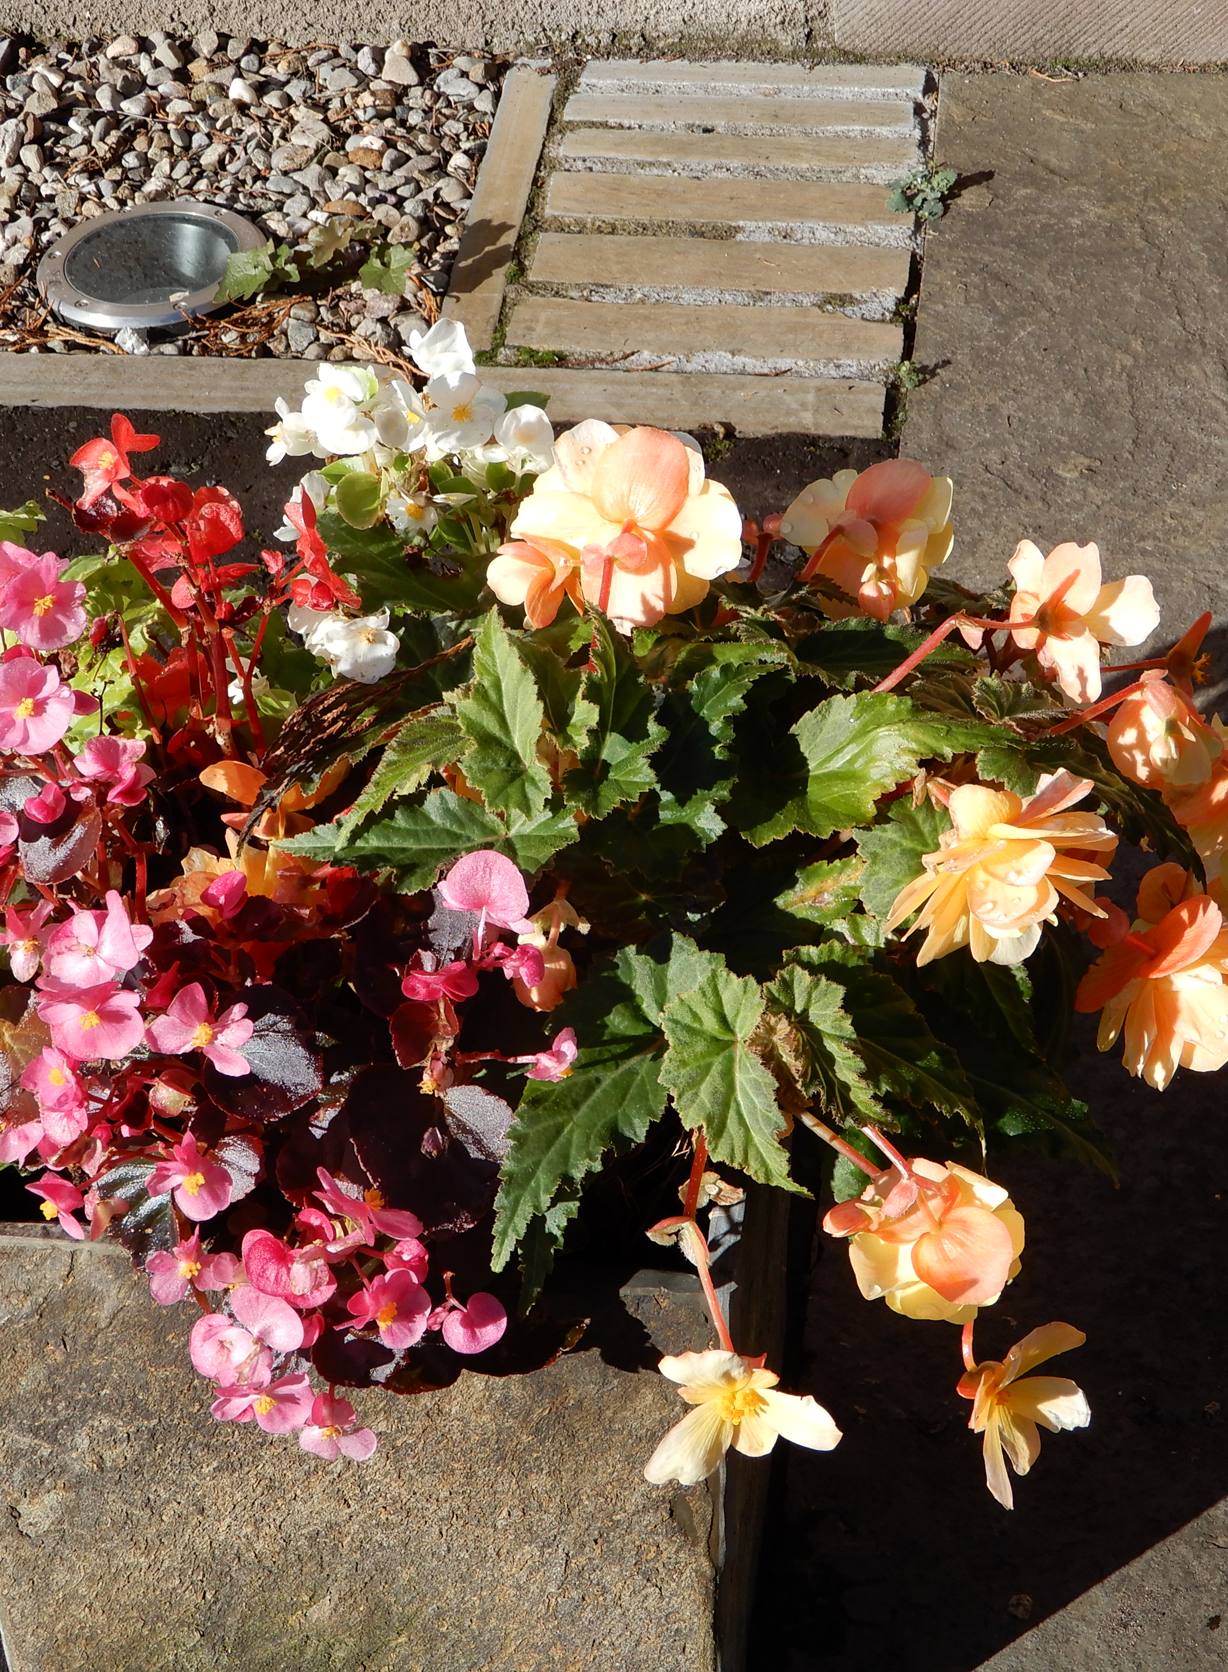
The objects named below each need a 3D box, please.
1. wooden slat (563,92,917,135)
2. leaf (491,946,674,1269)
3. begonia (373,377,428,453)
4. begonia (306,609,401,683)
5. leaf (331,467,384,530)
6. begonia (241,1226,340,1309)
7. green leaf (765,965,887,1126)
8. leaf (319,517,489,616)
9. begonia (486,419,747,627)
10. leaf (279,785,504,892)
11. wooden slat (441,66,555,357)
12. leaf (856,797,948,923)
[{"bbox_3d":[0.104,-0.589,2.665,0.290,0.025,0.042,3,45,7],"label":"wooden slat"},{"bbox_3d":[-0.012,0.103,1.212,0.070,0.038,0.125,18,68,18],"label":"leaf"},{"bbox_3d":[-0.091,-0.178,1.369,0.022,0.030,0.026,11,45,32],"label":"begonia"},{"bbox_3d":[-0.102,-0.075,1.267,0.036,0.022,0.030,0,69,-6],"label":"begonia"},{"bbox_3d":[-0.108,-0.141,1.349,0.020,0.025,0.009,3,10,7],"label":"leaf"},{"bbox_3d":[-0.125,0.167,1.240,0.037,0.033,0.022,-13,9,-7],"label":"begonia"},{"bbox_3d":[0.080,0.079,1.212,0.045,0.027,0.062,-12,67,-18],"label":"green leaf"},{"bbox_3d":[-0.097,-0.124,1.480,0.085,0.035,0.065,-9,46,-3],"label":"leaf"},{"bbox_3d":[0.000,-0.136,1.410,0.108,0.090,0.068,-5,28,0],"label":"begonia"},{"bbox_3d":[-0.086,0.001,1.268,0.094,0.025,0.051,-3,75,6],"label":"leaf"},{"bbox_3d":[-0.091,-0.487,2.567,0.045,0.035,0.388,4,46,6],"label":"wooden slat"},{"bbox_3d":[0.111,0.009,1.212,0.043,0.016,0.050,0,81,9],"label":"leaf"}]

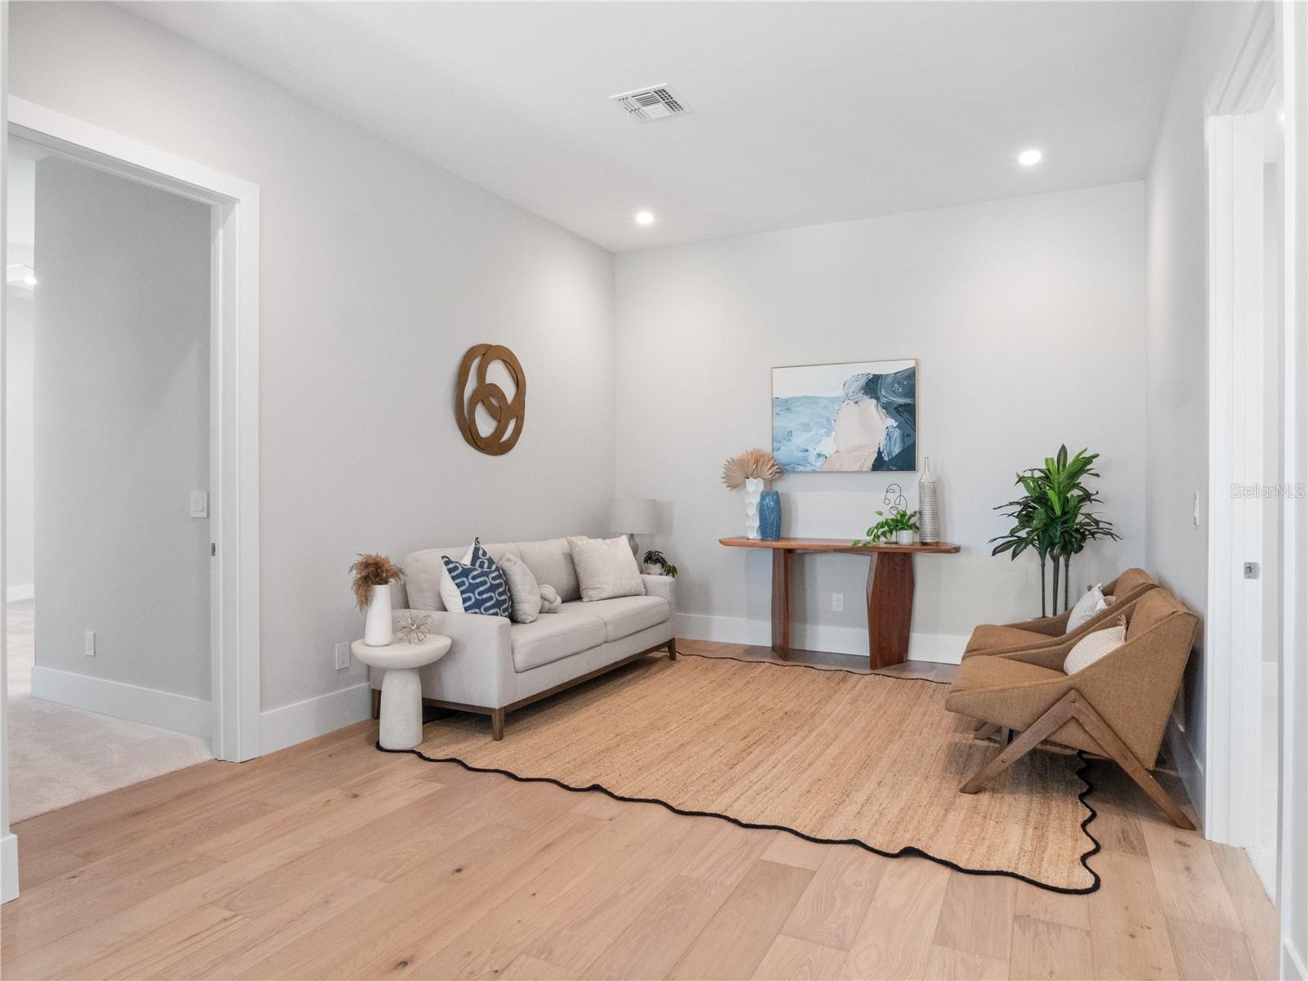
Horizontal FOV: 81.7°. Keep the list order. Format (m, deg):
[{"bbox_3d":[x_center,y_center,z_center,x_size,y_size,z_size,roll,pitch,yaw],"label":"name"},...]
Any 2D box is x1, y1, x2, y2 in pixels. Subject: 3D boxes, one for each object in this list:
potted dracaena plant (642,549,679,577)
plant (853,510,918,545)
[{"bbox_3d":[0.049,0.541,5.578,0.251,0.211,0.201,0,0,25],"label":"potted dracaena plant"},{"bbox_3d":[1.555,0.251,5.028,0.380,0.240,0.250,1,1,25],"label":"plant"}]

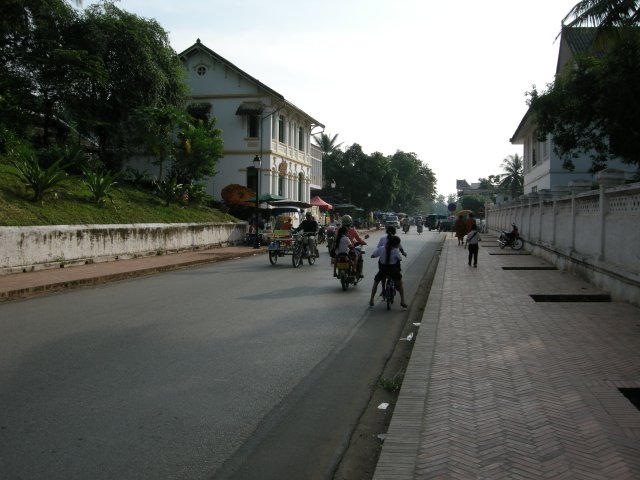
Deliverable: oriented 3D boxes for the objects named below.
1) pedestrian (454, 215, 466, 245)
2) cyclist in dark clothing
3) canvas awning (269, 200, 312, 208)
[{"bbox_3d":[7.552,-0.506,35.700,0.580,1.640,0.420,0,2,11],"label":"pedestrian"},{"bbox_3d":[-0.428,-0.165,21.100,0.620,1.420,0.750,1,2,19],"label":"cyclist in dark clothing"},{"bbox_3d":[-1.728,-2.080,39.000,2.400,0.500,2.500,1,2,12],"label":"canvas awning"}]

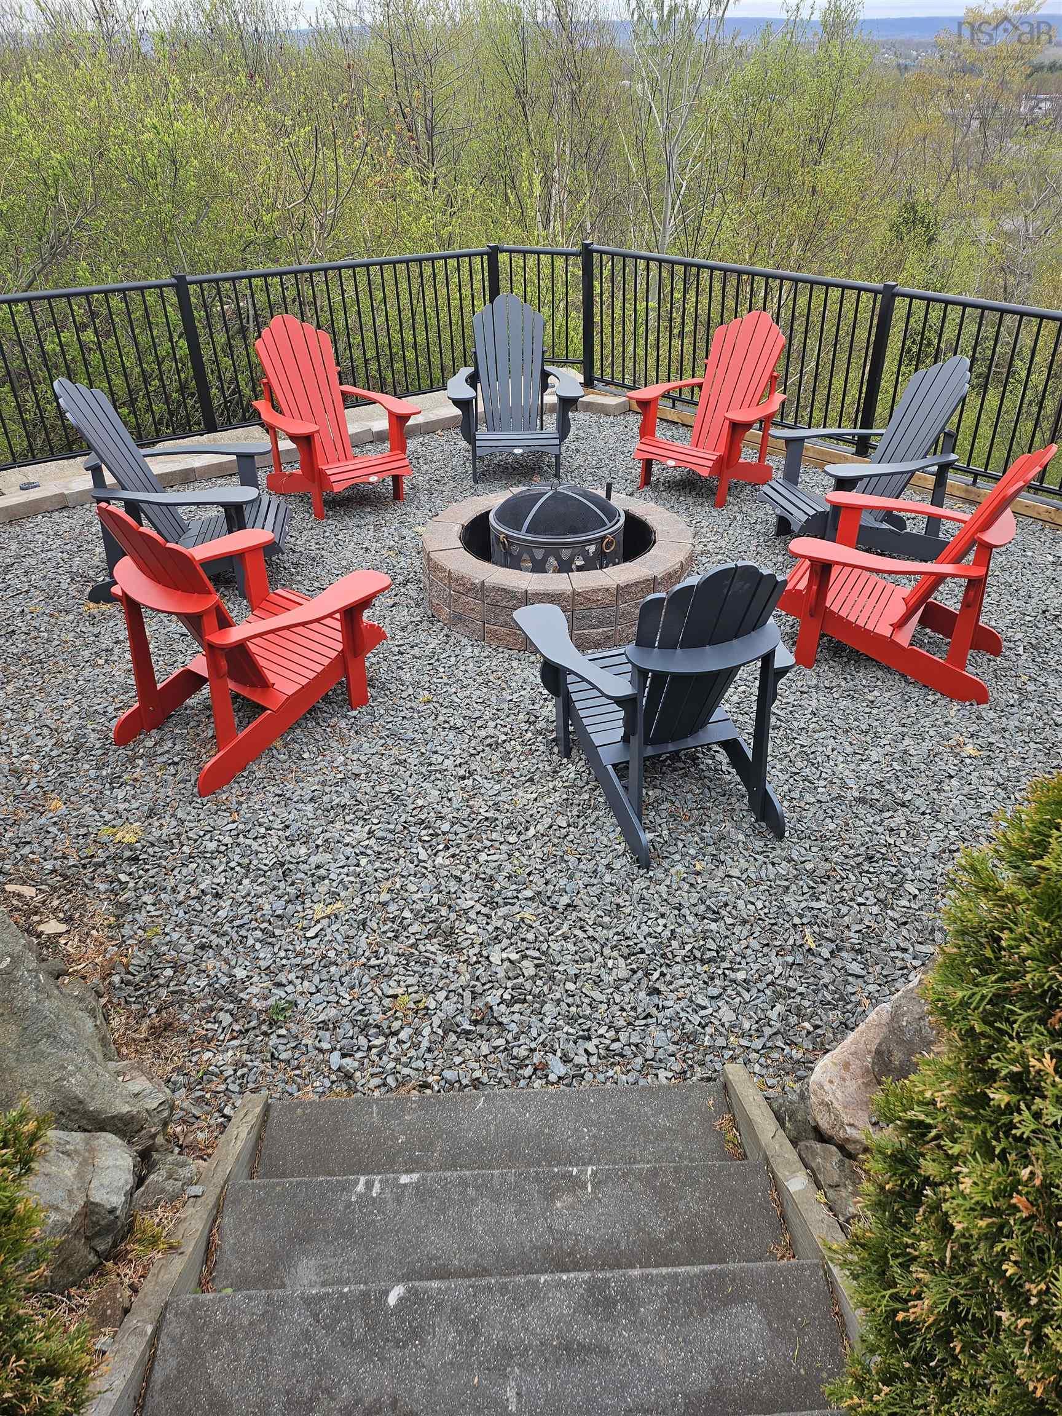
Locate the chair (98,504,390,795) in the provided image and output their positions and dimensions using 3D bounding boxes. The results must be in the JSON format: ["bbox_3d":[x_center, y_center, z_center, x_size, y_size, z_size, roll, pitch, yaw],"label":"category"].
[{"bbox_3d":[-1.091,-0.404,3.723,0.840,1.030,0.970,22,39,30],"label":"chair"}]

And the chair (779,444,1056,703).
[{"bbox_3d":[1.605,-0.677,4.196,0.930,1.020,0.800,15,36,23],"label":"chair"}]

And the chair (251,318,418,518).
[{"bbox_3d":[-1.220,-1.752,5.906,0.840,1.030,0.970,-23,39,-31],"label":"chair"}]

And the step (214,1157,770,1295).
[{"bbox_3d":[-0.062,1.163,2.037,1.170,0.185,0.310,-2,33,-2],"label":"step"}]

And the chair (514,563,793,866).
[{"bbox_3d":[0.464,-0.188,3.437,0.840,1.030,0.970,-10,34,-15],"label":"chair"}]

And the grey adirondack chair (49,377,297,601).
[{"bbox_3d":[-1.738,-1.108,4.859,0.930,1.020,0.800,-5,33,-7],"label":"grey adirondack chair"}]

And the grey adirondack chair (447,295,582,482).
[{"bbox_3d":[-0.119,-2.095,6.461,0.840,1.030,0.970,-3,33,-4],"label":"grey adirondack chair"}]

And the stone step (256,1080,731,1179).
[{"bbox_3d":[-0.071,1.105,2.361,1.150,0.150,0.340,-2,34,-2],"label":"stone step"}]

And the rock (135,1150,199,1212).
[{"bbox_3d":[-0.790,1.028,2.129,0.165,0.120,0.150,0,33,0],"label":"rock"}]

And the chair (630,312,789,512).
[{"bbox_3d":[1.148,-1.878,6.134,0.800,1.020,0.930,25,40,34],"label":"chair"}]

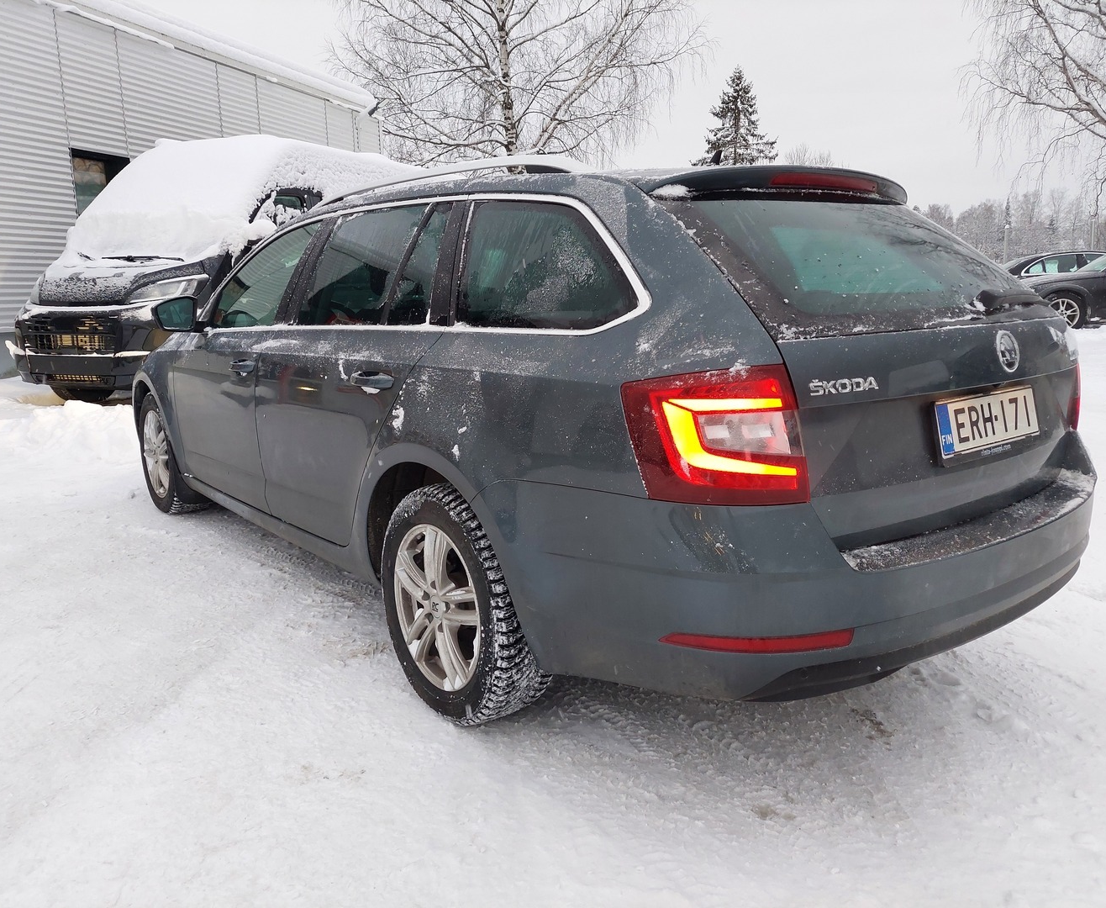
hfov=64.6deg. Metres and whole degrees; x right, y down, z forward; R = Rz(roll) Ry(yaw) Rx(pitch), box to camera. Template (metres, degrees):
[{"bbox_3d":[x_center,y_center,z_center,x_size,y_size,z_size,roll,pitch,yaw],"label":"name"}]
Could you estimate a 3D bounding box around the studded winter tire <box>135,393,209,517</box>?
[{"bbox_3d":[-1.903,-0.012,4.447,0.205,0.630,0.630,-9,14,-37],"label":"studded winter tire"}]

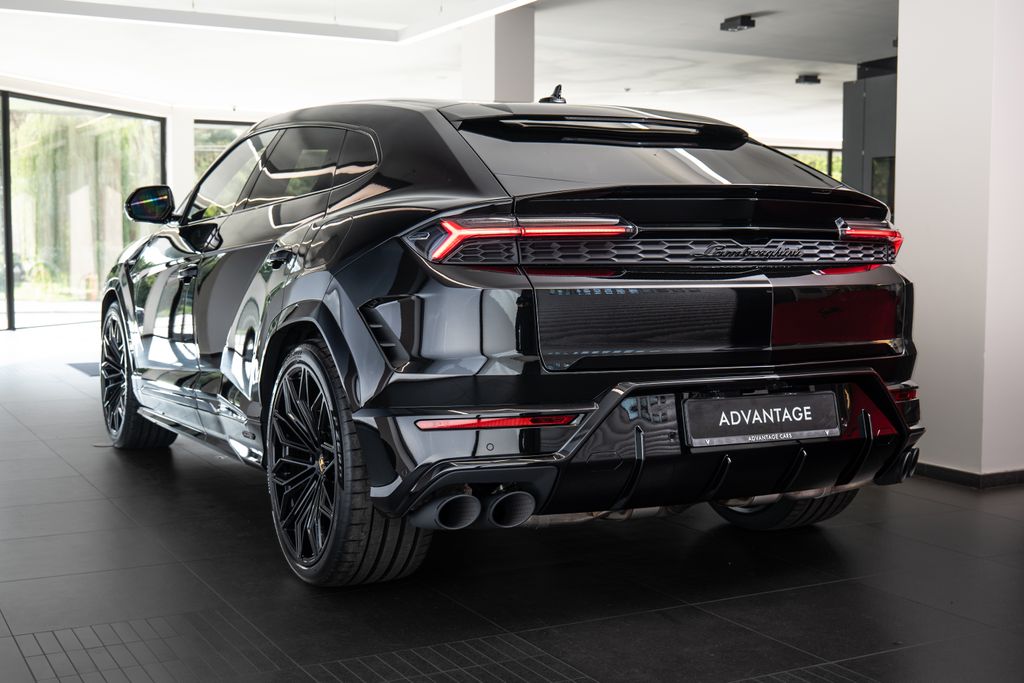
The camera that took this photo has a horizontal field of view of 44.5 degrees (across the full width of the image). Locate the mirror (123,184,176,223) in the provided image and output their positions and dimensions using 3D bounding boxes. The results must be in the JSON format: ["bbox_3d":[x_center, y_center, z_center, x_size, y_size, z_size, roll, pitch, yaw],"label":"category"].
[{"bbox_3d":[-1.695,-0.636,5.825,0.236,0.166,0.161,-2,5,-28],"label":"mirror"}]

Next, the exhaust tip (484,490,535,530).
[{"bbox_3d":[-0.025,0.441,3.388,0.111,0.111,0.151,-2,5,-28],"label":"exhaust tip"}]

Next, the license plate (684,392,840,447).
[{"bbox_3d":[0.715,0.216,3.523,0.529,0.126,0.025,-2,-11,-28],"label":"license plate"}]

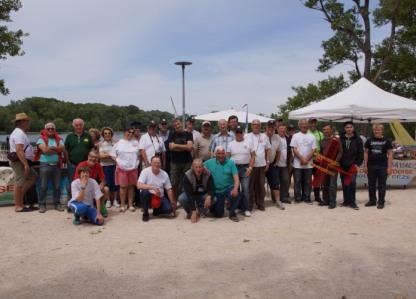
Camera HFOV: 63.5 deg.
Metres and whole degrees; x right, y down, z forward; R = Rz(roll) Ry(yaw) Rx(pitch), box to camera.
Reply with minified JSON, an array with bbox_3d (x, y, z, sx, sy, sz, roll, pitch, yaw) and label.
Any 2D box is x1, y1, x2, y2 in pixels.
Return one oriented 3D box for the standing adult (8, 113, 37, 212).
[{"bbox_3d":[-3.466,0.253,6.330,0.540,1.830,0.500,0,4,-3],"label":"standing adult"}]

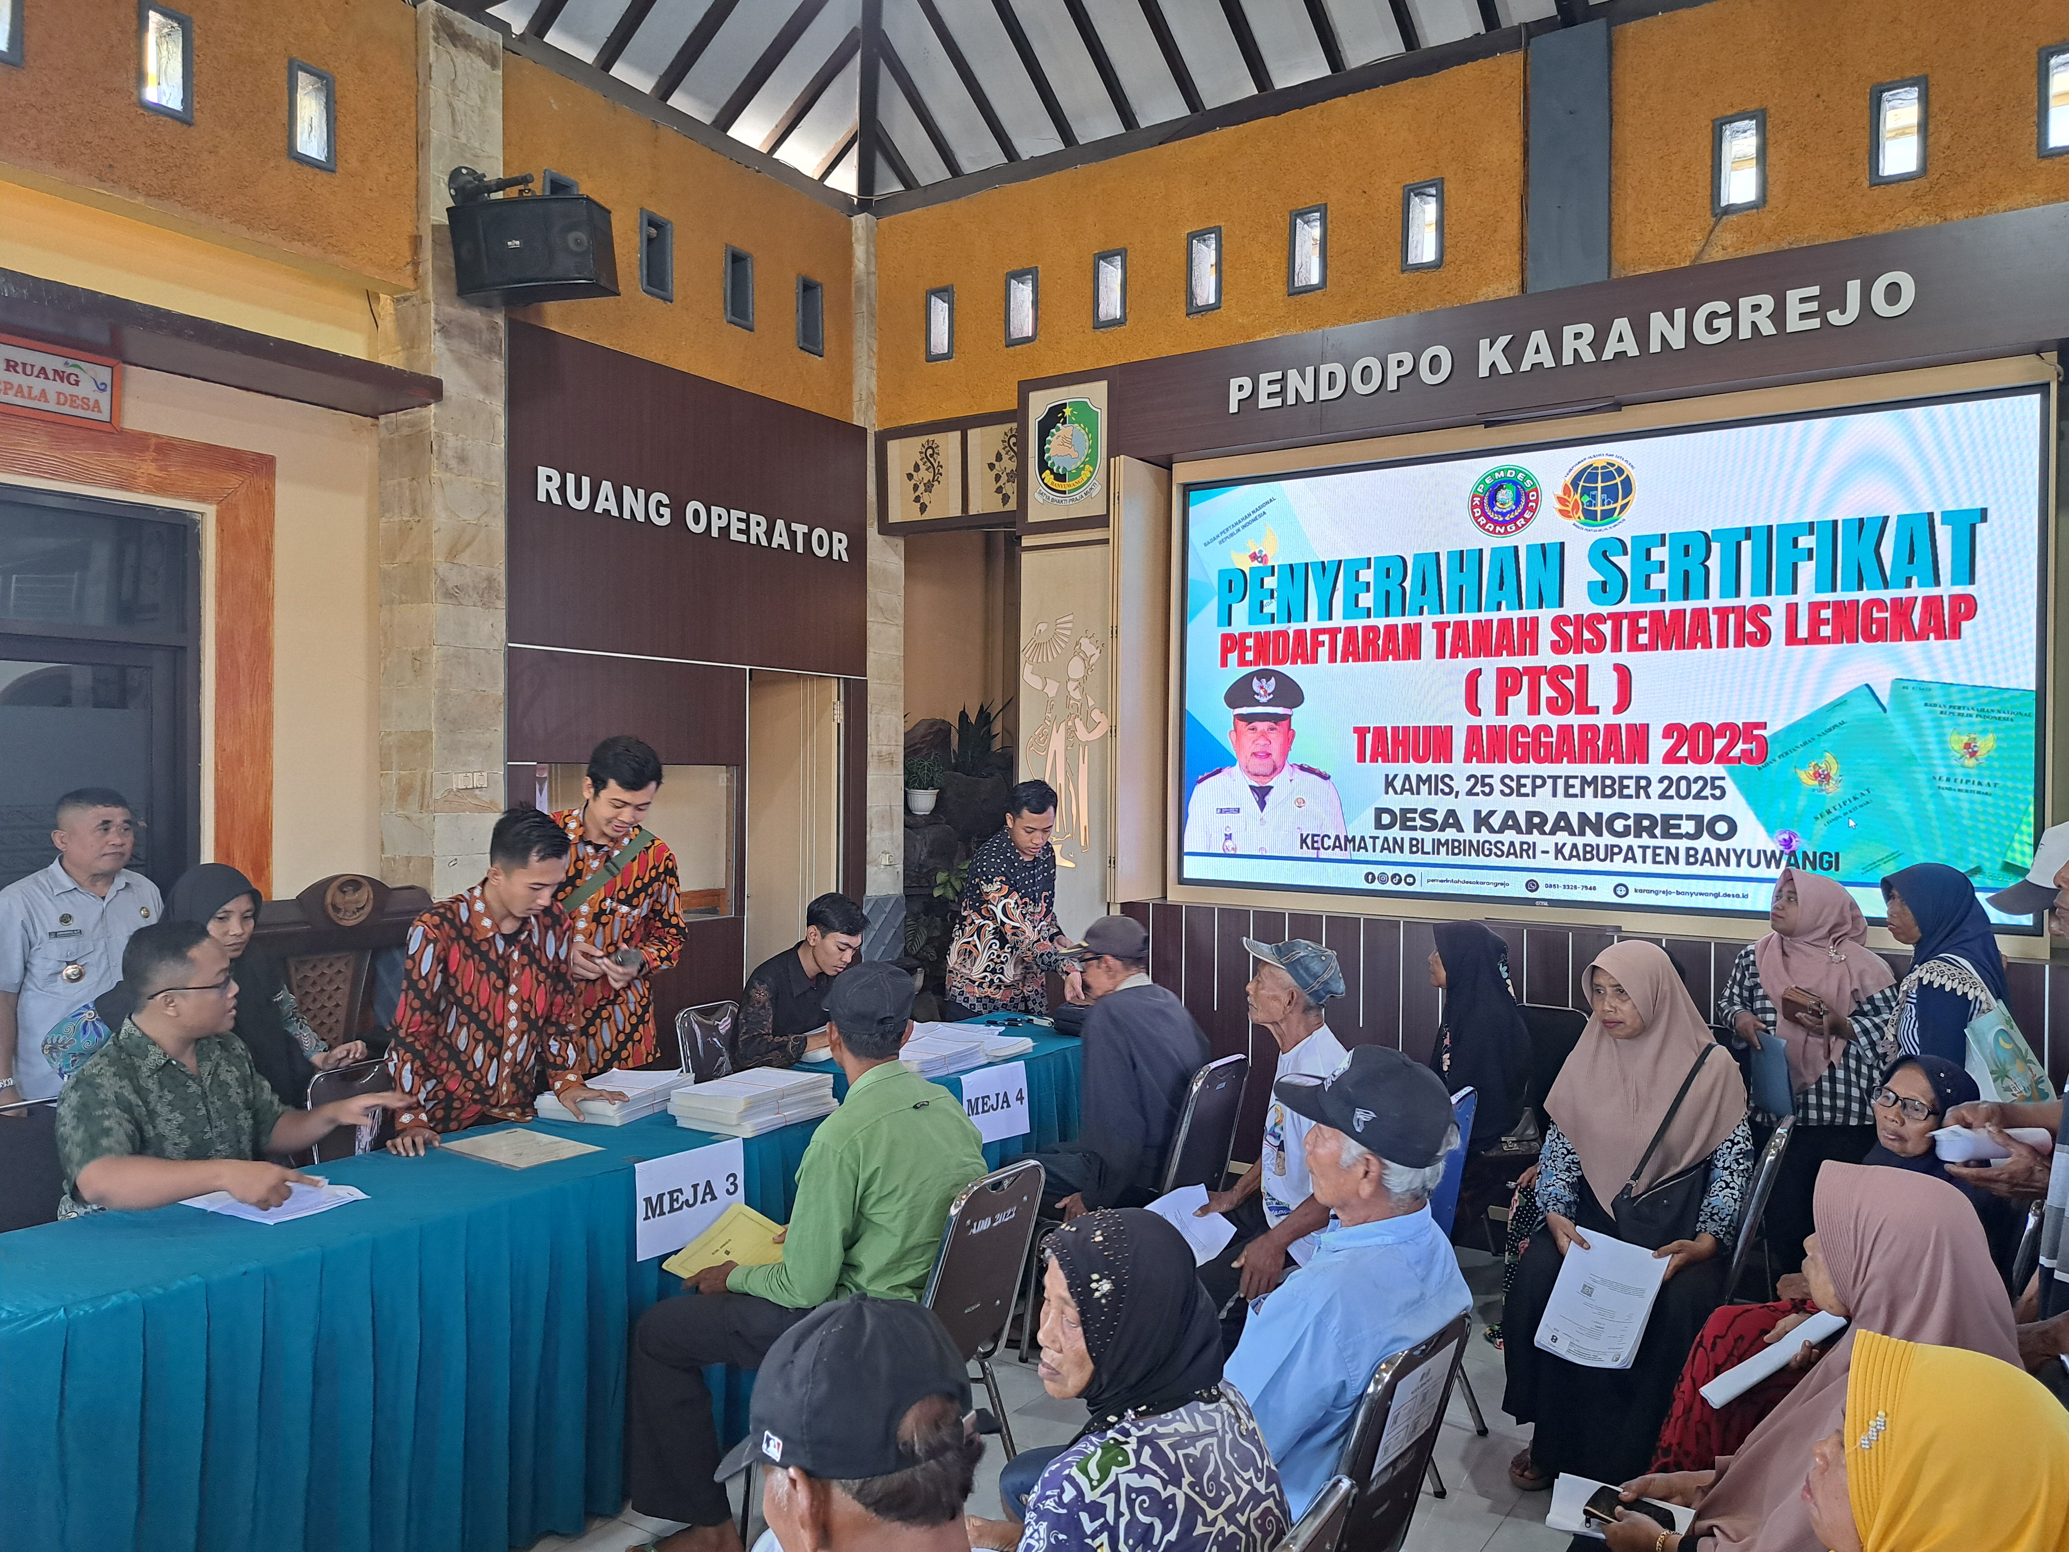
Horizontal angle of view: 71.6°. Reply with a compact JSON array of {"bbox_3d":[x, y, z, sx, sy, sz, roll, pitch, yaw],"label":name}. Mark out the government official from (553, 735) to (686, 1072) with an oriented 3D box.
[{"bbox_3d":[-1.203,0.763,4.180,0.490,1.740,0.360,0,1,-29],"label":"government official"}]

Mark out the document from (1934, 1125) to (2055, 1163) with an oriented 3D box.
[{"bbox_3d":[1.702,0.654,2.550,0.270,0.070,0.110,0,0,-12],"label":"document"}]

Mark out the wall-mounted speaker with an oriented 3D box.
[{"bbox_3d":[-1.528,-1.602,4.400,0.432,0.249,0.205,-3,8,5],"label":"wall-mounted speaker"}]

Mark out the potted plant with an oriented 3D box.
[{"bbox_3d":[-0.563,0.049,7.300,0.210,0.305,0.210,0,0,0],"label":"potted plant"}]

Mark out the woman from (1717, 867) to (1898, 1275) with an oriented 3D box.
[{"bbox_3d":[2.032,0.960,3.800,0.460,1.380,0.330,1,1,38],"label":"woman"}]

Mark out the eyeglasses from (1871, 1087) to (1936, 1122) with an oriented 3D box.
[{"bbox_3d":[1.665,0.617,2.690,0.130,0.042,0.138,-1,5,-18],"label":"eyeglasses"}]

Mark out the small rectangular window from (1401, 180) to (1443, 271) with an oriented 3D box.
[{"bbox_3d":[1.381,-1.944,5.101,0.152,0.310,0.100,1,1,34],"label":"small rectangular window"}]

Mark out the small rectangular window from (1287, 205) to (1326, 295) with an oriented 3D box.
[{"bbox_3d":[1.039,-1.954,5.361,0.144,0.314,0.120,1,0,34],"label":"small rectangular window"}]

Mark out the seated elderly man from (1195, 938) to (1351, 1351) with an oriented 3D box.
[{"bbox_3d":[0.630,1.017,3.654,0.720,1.210,0.470,1,0,26],"label":"seated elderly man"}]

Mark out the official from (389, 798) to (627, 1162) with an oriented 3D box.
[{"bbox_3d":[-1.388,0.847,3.615,0.530,1.520,0.560,1,0,42],"label":"official"}]

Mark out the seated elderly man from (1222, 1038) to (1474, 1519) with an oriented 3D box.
[{"bbox_3d":[0.320,1.017,2.360,0.800,1.290,0.540,1,1,35],"label":"seated elderly man"}]

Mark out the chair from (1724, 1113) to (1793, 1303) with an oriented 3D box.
[{"bbox_3d":[1.580,1.248,3.500,0.480,0.820,0.440,1,1,33],"label":"chair"}]

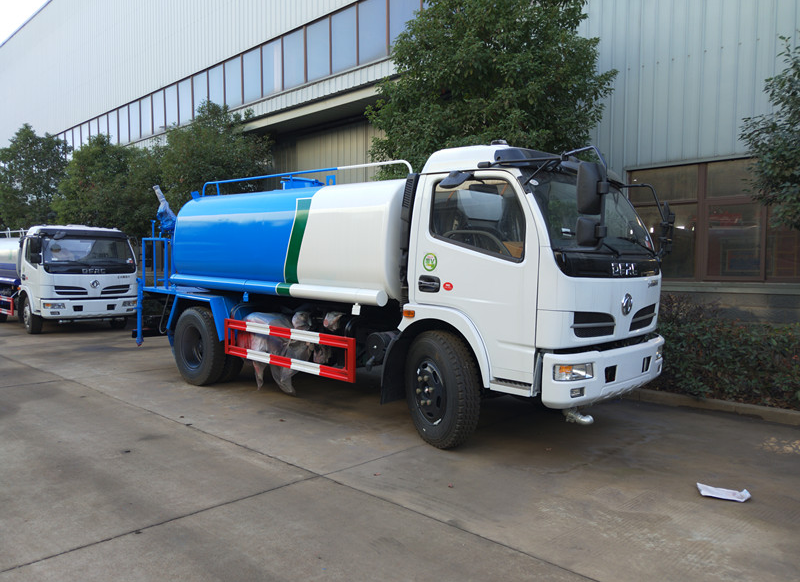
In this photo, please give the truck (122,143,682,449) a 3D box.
[{"bbox_3d":[-0.540,-0.130,6.790,6.650,2.640,2.360,3,4,42],"label":"truck"}]

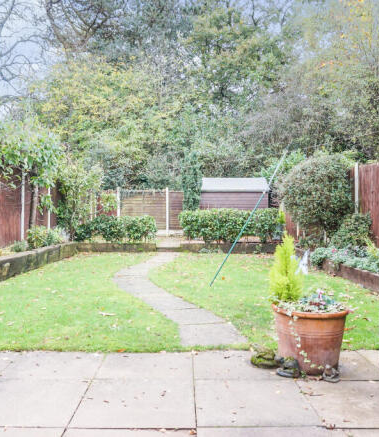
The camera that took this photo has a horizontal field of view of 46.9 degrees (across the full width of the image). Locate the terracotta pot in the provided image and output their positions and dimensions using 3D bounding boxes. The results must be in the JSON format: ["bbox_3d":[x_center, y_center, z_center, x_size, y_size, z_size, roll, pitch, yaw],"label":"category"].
[{"bbox_3d":[0.805,0.770,2.900,0.500,0.410,0.500,0,0,0],"label":"terracotta pot"}]

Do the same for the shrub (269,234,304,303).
[{"bbox_3d":[0.660,0.340,2.960,0.235,0.460,0.230,0,0,0],"label":"shrub"}]

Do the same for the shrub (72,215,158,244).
[{"bbox_3d":[-2.320,0.310,13.400,2.600,0.860,0.800,0,0,0],"label":"shrub"}]

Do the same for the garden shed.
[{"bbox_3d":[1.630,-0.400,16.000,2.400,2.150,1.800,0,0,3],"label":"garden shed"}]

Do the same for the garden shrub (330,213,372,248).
[{"bbox_3d":[3.100,0.270,8.400,0.800,0.770,0.750,0,0,0],"label":"garden shrub"}]

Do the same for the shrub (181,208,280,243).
[{"bbox_3d":[1.250,0.210,13.400,3.050,1.030,0.800,0,0,0],"label":"shrub"}]

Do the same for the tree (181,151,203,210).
[{"bbox_3d":[0.065,-0.820,14.600,0.720,2.950,0.700,0,0,0],"label":"tree"}]

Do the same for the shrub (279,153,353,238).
[{"bbox_3d":[2.920,-0.430,10.100,1.680,2.150,1.600,0,0,0],"label":"shrub"}]

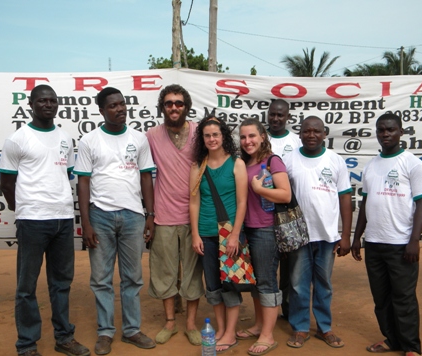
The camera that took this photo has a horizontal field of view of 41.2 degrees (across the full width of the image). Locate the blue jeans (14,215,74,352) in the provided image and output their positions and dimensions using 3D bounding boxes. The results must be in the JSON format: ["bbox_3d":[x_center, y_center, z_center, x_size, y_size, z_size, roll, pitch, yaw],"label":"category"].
[{"bbox_3d":[-1.109,0.672,3.740,0.370,0.940,0.290,-1,3,-29],"label":"blue jeans"}]

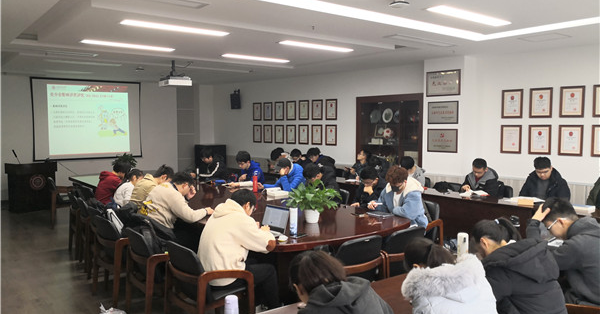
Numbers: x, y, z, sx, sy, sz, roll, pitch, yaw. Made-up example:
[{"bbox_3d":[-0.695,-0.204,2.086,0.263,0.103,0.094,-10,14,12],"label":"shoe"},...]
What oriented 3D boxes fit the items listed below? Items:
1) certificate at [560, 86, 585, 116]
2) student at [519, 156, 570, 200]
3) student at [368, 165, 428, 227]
[{"bbox_3d":[3.491,-0.701,5.992,0.025,0.402,0.293,-4,6,-43],"label":"certificate"},{"bbox_3d":[2.876,0.631,5.580,0.820,1.270,0.600,-4,6,-44],"label":"student"},{"bbox_3d":[0.985,0.686,4.600,0.720,1.220,0.540,-4,6,-40],"label":"student"}]

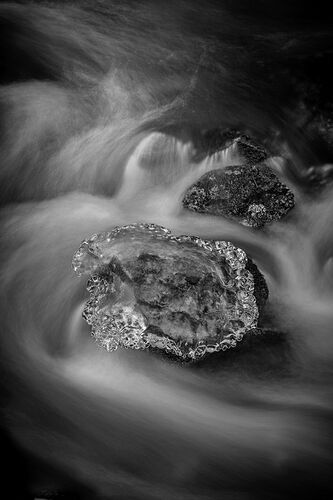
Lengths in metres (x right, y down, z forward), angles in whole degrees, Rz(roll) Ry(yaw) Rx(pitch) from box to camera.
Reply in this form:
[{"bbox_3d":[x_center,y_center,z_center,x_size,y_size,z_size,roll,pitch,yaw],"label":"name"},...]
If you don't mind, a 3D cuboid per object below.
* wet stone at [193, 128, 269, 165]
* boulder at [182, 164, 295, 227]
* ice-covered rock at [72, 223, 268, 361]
[{"bbox_3d":[0.182,-0.291,3.353,0.210,0.090,0.130,0,42,0],"label":"wet stone"},{"bbox_3d":[0.198,-0.147,3.241,0.300,0.130,0.190,-3,42,-4],"label":"boulder"},{"bbox_3d":[0.010,0.108,2.998,0.480,0.170,0.370,0,42,0],"label":"ice-covered rock"}]

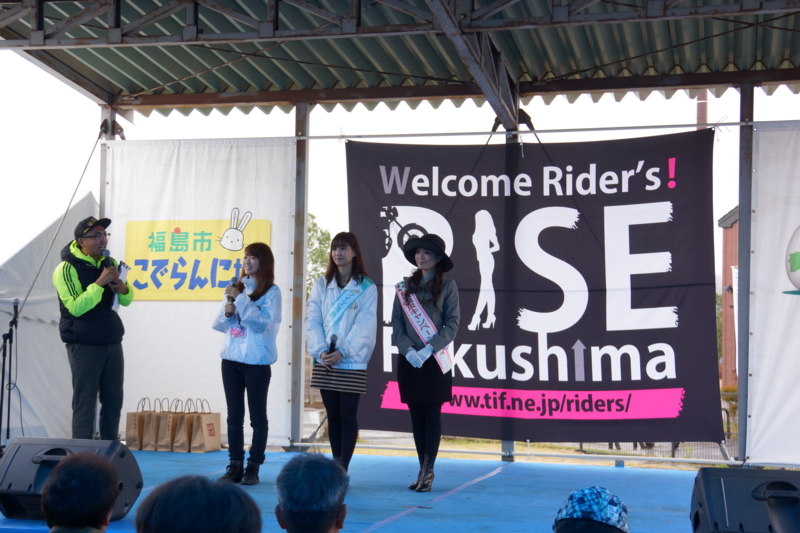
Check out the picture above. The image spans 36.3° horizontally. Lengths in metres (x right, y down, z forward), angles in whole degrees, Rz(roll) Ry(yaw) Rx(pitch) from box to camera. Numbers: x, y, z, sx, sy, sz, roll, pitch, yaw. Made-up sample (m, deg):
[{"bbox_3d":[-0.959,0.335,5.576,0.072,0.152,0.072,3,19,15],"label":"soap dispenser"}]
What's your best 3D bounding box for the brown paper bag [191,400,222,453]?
[{"bbox_3d":[-1.613,1.332,10.194,0.125,0.420,0.310,0,-4,15],"label":"brown paper bag"}]

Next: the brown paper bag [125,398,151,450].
[{"bbox_3d":[-2.167,1.332,10.348,0.125,0.420,0.310,0,-4,15],"label":"brown paper bag"}]

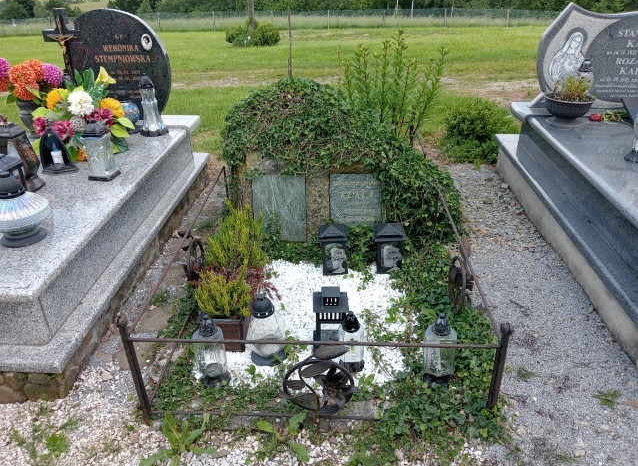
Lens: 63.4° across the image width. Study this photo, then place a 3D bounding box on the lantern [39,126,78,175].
[{"bbox_3d":[-1.387,-0.458,2.752,0.165,0.245,0.119,-5,29,-5],"label":"lantern"}]

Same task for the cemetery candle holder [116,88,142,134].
[{"bbox_3d":[-1.222,-0.784,3.314,0.146,0.270,0.146,0,29,3],"label":"cemetery candle holder"}]

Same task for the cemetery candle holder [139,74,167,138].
[{"bbox_3d":[-1.061,-0.806,3.238,0.171,0.371,0.171,0,29,3],"label":"cemetery candle holder"}]

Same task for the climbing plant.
[{"bbox_3d":[0.134,-0.431,2.855,1.316,0.823,0.560,0,29,3],"label":"climbing plant"}]

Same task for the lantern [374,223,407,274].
[{"bbox_3d":[0.352,0.065,2.535,0.147,0.241,0.140,-1,29,2],"label":"lantern"}]

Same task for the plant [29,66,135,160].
[{"bbox_3d":[-1.348,-0.672,2.952,0.518,0.427,0.378,0,29,3],"label":"plant"}]

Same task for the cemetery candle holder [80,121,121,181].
[{"bbox_3d":[-1.129,-0.435,2.646,0.140,0.288,0.140,4,29,10],"label":"cemetery candle holder"}]

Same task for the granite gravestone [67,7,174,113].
[{"bbox_3d":[-1.236,-1.056,3.327,0.602,0.695,0.084,0,29,3],"label":"granite gravestone"}]

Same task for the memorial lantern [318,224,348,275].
[{"bbox_3d":[0.076,0.068,2.548,0.140,0.243,0.140,-1,29,2],"label":"memorial lantern"}]

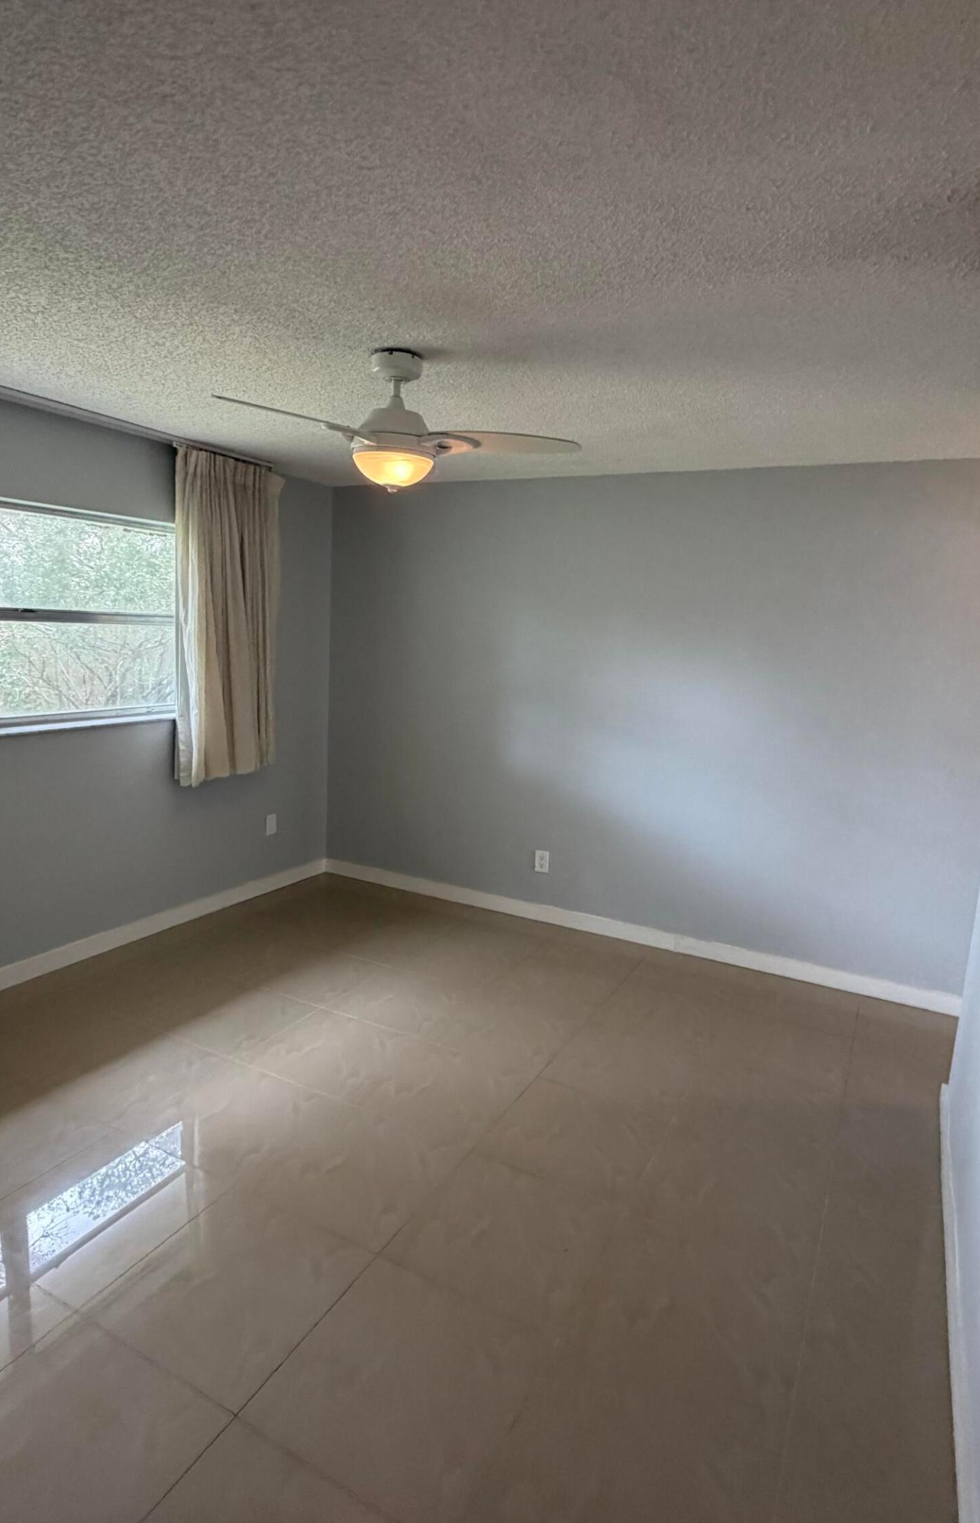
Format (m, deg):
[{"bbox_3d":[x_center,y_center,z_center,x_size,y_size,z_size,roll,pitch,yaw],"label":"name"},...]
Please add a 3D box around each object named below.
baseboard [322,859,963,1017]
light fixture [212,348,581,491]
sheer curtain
[{"bbox_3d":[0.542,0.898,4.539,3.620,0.090,0.016,8,10,27],"label":"baseboard"},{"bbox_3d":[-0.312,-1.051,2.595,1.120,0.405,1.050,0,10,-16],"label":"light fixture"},{"bbox_3d":[-1.337,-0.725,4.274,0.140,1.600,0.760,8,10,27],"label":"sheer curtain"}]

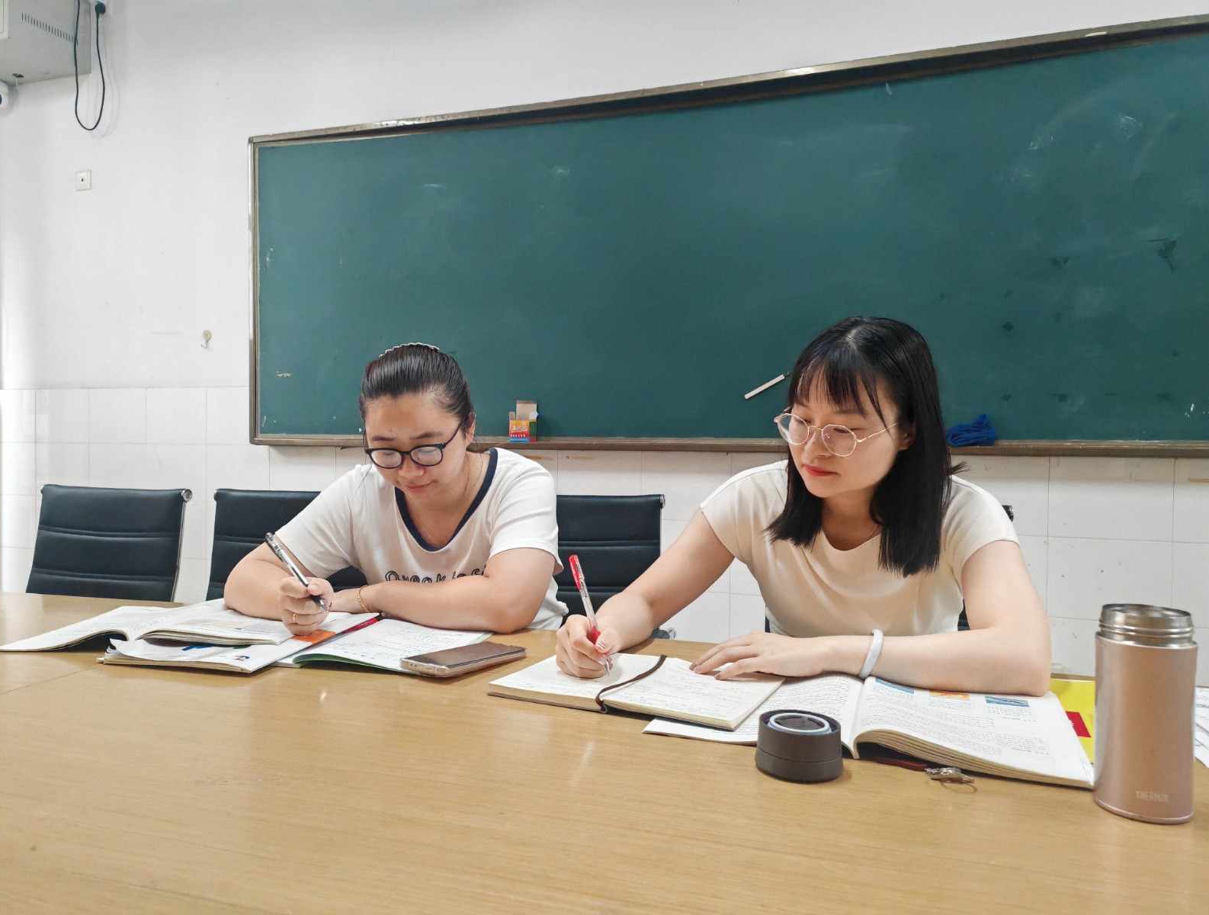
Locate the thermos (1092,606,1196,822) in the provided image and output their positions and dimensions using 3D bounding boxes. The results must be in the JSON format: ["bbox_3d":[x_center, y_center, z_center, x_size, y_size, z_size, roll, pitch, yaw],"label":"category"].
[{"bbox_3d":[0.422,0.197,0.688,0.068,0.157,0.068,1,1,19],"label":"thermos"}]

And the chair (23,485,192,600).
[{"bbox_3d":[-1.321,0.531,1.941,0.570,0.915,0.600,1,1,18],"label":"chair"}]

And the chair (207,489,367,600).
[{"bbox_3d":[-0.766,0.540,1.807,0.570,0.915,0.600,1,1,11],"label":"chair"}]

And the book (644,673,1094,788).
[{"bbox_3d":[0.271,0.253,0.933,0.392,0.034,0.296,1,1,19],"label":"book"}]

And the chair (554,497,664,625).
[{"bbox_3d":[-0.135,0.547,1.864,0.570,0.915,0.600,1,1,8],"label":"chair"}]

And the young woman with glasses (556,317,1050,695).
[{"bbox_3d":[0.312,0.419,1.292,0.560,1.196,0.860,1,1,17],"label":"young woman with glasses"}]

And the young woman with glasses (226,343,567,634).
[{"bbox_3d":[-0.278,0.416,1.562,0.520,1.180,0.800,1,1,17],"label":"young woman with glasses"}]

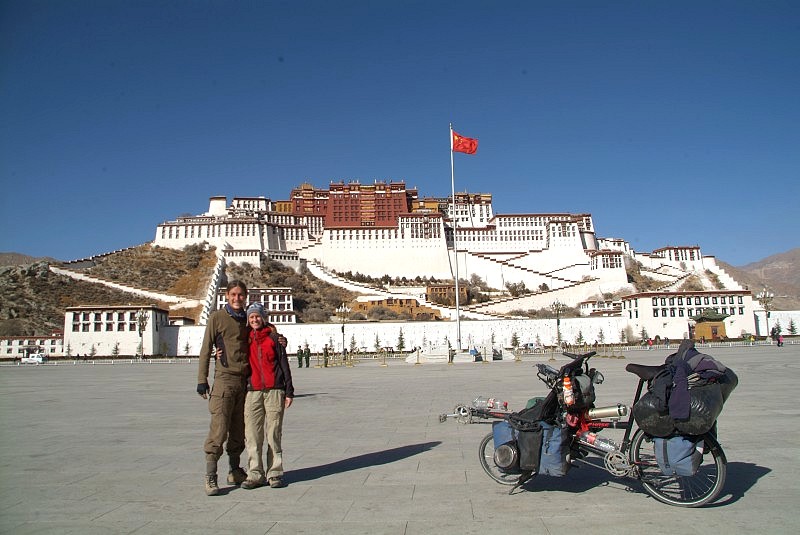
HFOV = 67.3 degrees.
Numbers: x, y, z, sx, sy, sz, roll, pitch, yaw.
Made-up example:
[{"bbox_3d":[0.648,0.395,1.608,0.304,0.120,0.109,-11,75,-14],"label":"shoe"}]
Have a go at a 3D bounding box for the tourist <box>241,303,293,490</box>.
[{"bbox_3d":[-1.201,1.175,5.575,0.500,1.660,0.350,-1,-8,1],"label":"tourist"}]

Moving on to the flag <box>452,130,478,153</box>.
[{"bbox_3d":[6.573,-12.545,60.265,2.600,2.300,0.600,-2,-8,3],"label":"flag"}]

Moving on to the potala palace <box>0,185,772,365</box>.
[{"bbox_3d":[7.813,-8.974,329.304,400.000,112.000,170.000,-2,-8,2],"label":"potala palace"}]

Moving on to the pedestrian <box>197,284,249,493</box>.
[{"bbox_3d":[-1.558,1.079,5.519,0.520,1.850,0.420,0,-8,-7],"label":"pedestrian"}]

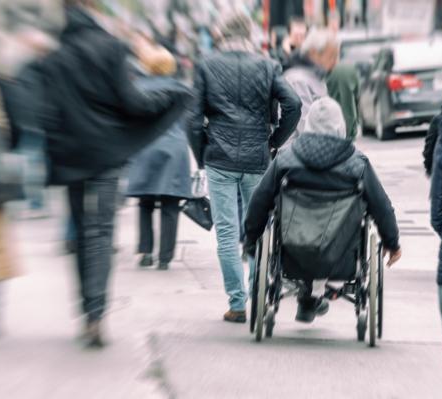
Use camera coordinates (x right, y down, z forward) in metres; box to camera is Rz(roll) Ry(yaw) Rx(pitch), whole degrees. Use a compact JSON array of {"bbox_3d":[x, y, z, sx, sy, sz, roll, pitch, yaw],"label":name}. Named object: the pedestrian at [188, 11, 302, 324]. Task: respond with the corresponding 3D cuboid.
[{"bbox_3d":[0.128,-0.181,21.700,0.640,1.760,0.460,0,2,0],"label":"pedestrian"}]

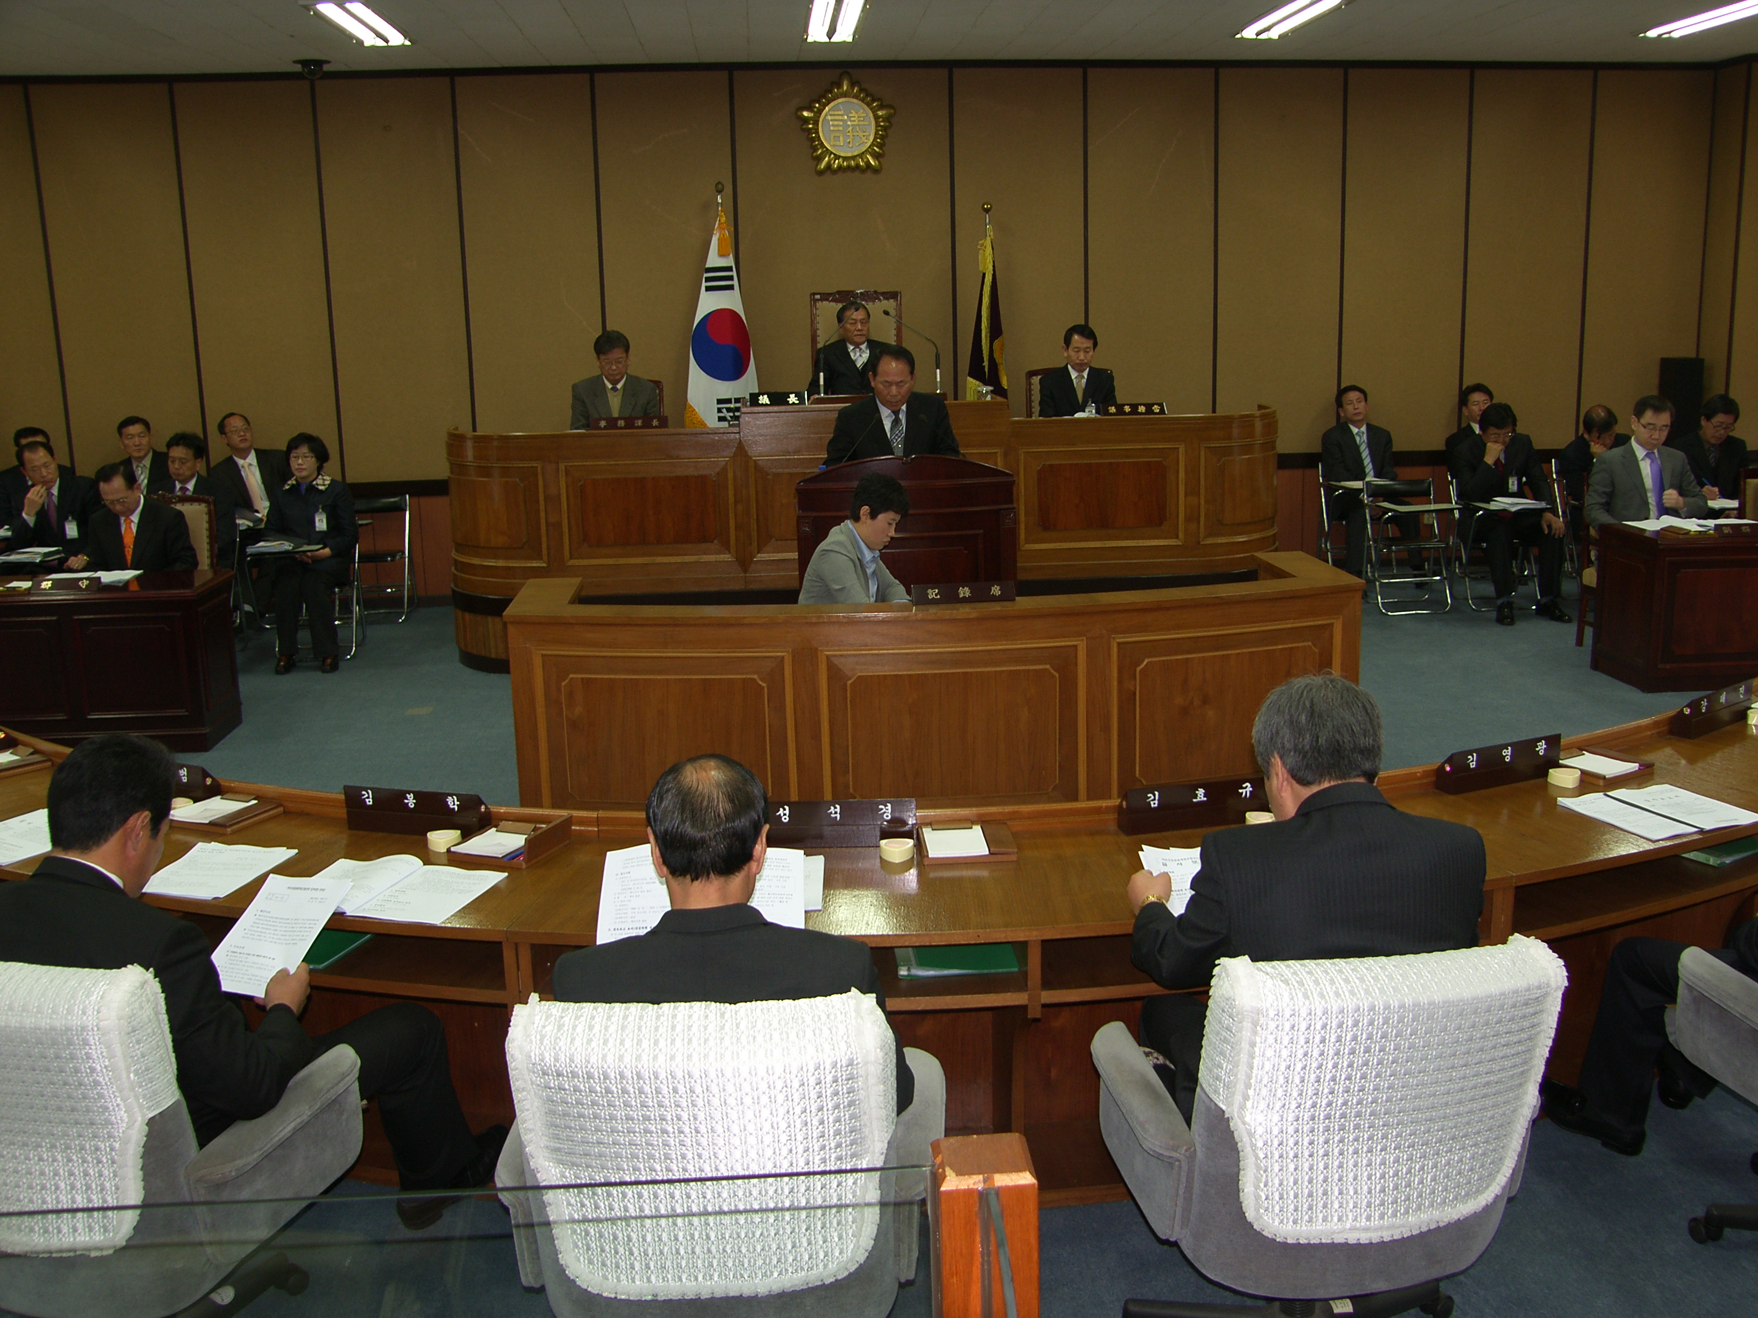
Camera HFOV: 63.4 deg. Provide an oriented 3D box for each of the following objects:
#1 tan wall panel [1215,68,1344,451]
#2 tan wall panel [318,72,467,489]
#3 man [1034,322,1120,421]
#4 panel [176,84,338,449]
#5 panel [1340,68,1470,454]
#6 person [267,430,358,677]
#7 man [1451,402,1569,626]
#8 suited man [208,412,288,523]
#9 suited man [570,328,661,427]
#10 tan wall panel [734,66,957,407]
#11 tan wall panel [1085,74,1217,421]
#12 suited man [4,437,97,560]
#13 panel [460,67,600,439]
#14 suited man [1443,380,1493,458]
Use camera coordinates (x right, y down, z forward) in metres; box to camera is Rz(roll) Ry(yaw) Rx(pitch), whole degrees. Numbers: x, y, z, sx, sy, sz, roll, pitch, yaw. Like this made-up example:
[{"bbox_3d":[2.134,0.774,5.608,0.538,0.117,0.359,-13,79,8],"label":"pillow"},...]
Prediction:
[{"bbox_3d":[2.785,-2.744,9.898,0.845,2.595,0.050,-2,10,-4],"label":"tan wall panel"},{"bbox_3d":[-3.084,-2.384,9.088,0.830,2.500,0.060,-3,13,-5],"label":"tan wall panel"},{"bbox_3d":[1.145,-1.211,7.904,0.520,1.300,0.720,-2,10,-4],"label":"man"},{"bbox_3d":[-3.920,-2.345,9.013,0.830,2.500,0.060,-3,13,-5],"label":"panel"},{"bbox_3d":[3.683,-2.767,9.971,0.839,2.601,0.050,-2,10,-4],"label":"panel"},{"bbox_3d":[-3.193,-0.620,7.996,0.500,1.260,0.780,-3,14,-7],"label":"person"},{"bbox_3d":[3.641,-0.891,8.418,0.600,1.250,0.800,-1,13,3],"label":"man"},{"bbox_3d":[-3.673,-0.760,8.476,0.540,1.370,0.820,-5,13,-14],"label":"suited man"},{"bbox_3d":[-1.411,-1.133,7.698,0.560,1.300,0.740,-2,10,-4],"label":"suited man"},{"bbox_3d":[-0.199,-2.520,9.348,1.380,2.500,0.060,-3,13,-5],"label":"tan wall panel"},{"bbox_3d":[1.881,-2.713,9.826,0.852,2.598,0.050,-2,10,-4],"label":"tan wall panel"},{"bbox_3d":[-4.442,-0.526,7.736,0.560,1.270,0.800,-6,14,-17],"label":"suited man"},{"bbox_3d":[-2.263,-2.511,9.328,0.890,2.450,0.040,-2,13,-4],"label":"panel"},{"bbox_3d":[3.980,-1.164,9.421,0.520,1.300,0.800,-3,13,-5],"label":"suited man"}]

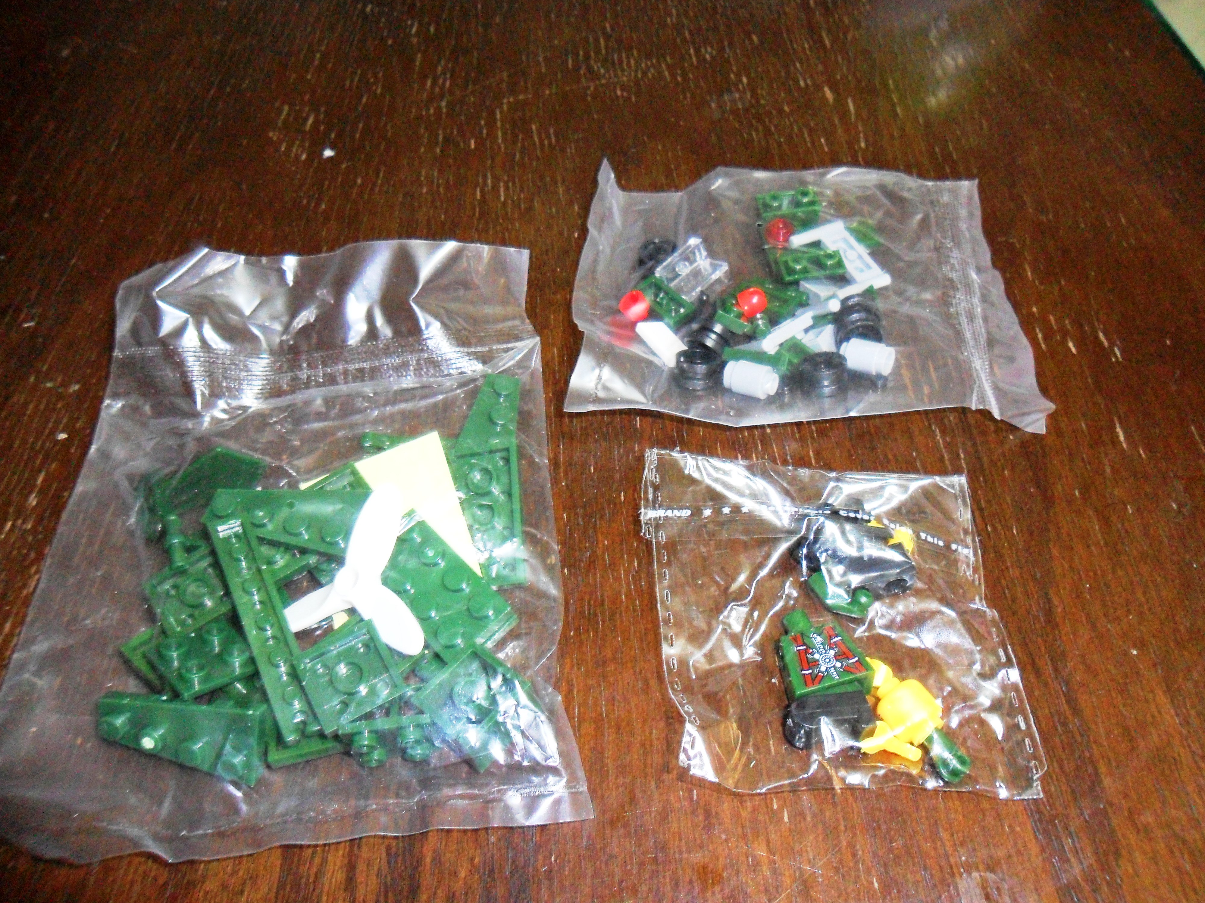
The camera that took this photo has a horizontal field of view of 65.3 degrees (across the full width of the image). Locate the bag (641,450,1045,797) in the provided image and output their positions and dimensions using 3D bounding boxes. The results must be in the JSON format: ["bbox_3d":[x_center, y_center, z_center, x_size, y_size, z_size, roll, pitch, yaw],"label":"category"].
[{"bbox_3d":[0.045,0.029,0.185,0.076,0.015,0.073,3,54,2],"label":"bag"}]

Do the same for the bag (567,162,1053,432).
[{"bbox_3d":[0.050,-0.046,0.236,0.113,0.020,0.087,2,54,2],"label":"bag"}]

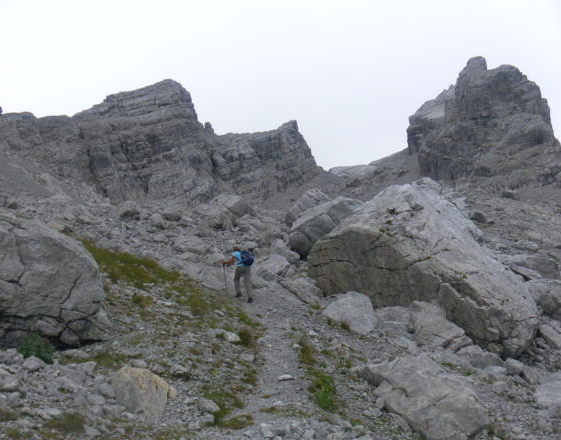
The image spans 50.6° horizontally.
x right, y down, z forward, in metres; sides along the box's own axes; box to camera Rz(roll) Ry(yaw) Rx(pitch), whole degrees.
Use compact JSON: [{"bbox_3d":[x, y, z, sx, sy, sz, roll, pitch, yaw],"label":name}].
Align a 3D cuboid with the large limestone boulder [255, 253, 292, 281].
[{"bbox_3d":[-0.223,1.513,18.900,1.150,0.820,1.000,0,-10,0],"label":"large limestone boulder"}]

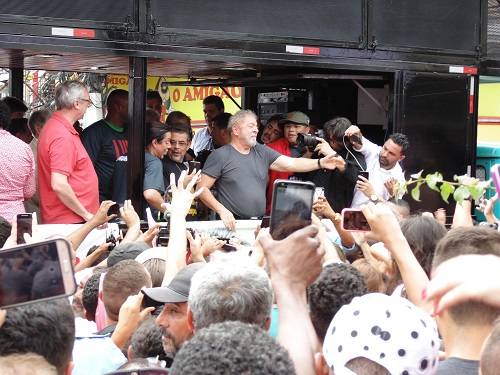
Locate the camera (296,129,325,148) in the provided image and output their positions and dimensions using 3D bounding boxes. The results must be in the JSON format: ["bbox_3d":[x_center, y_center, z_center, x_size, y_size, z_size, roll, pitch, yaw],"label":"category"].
[{"bbox_3d":[0.457,-0.357,8.700,0.200,0.125,0.145,0,2,-27],"label":"camera"}]

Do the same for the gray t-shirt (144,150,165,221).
[{"bbox_3d":[-0.700,0.045,8.200,0.280,0.600,0.450,1,2,21],"label":"gray t-shirt"}]

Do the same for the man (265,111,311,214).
[{"bbox_3d":[0.345,0.265,8.950,0.500,1.700,0.360,1,2,3],"label":"man"}]

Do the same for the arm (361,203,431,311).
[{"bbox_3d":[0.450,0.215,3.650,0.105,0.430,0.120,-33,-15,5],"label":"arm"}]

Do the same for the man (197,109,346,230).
[{"bbox_3d":[0.120,0.285,8.170,0.860,1.680,0.800,0,2,-25],"label":"man"}]

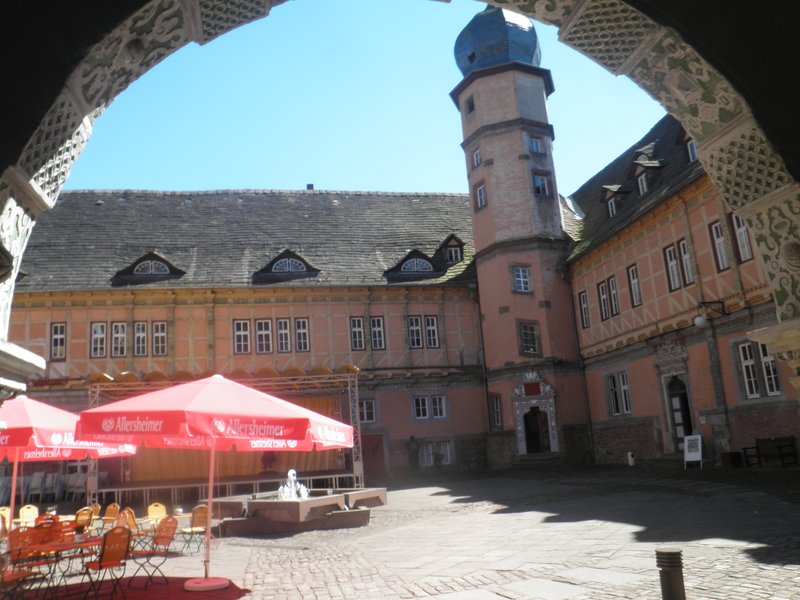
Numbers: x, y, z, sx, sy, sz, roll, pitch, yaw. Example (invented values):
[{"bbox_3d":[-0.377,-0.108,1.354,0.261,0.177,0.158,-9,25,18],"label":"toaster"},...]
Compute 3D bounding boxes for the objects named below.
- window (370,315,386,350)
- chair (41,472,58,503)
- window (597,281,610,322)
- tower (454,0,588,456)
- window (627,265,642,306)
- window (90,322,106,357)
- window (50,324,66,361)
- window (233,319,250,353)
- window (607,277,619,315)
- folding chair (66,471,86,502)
[{"bbox_3d":[-1.166,1.817,35.091,0.740,1.850,0.150,-1,-13,-13],"label":"window"},{"bbox_3d":[-12.584,6.751,23.300,0.520,1.000,0.600,2,-14,-26],"label":"chair"},{"bbox_3d":[8.967,0.070,28.462,0.150,1.700,0.640,-1,-13,-12],"label":"window"},{"bbox_3d":[6.162,-5.452,36.633,6.100,29.000,5.600,-8,-13,17],"label":"tower"},{"bbox_3d":[9.462,-0.562,26.098,0.150,1.700,0.660,-1,-13,-12],"label":"window"},{"bbox_3d":[-13.488,1.813,28.995,0.645,1.627,0.160,-1,-13,-14],"label":"window"},{"bbox_3d":[-16.694,2.066,31.679,0.760,1.930,0.150,-1,-13,-13],"label":"window"},{"bbox_3d":[-7.444,1.740,30.518,0.768,1.673,0.160,-1,-13,-14],"label":"window"},{"bbox_3d":[9.136,-0.138,27.655,0.150,1.700,0.620,-1,-13,-12],"label":"window"},{"bbox_3d":[-13.748,7.934,27.500,0.650,1.300,0.720,-1,-13,-12],"label":"folding chair"}]

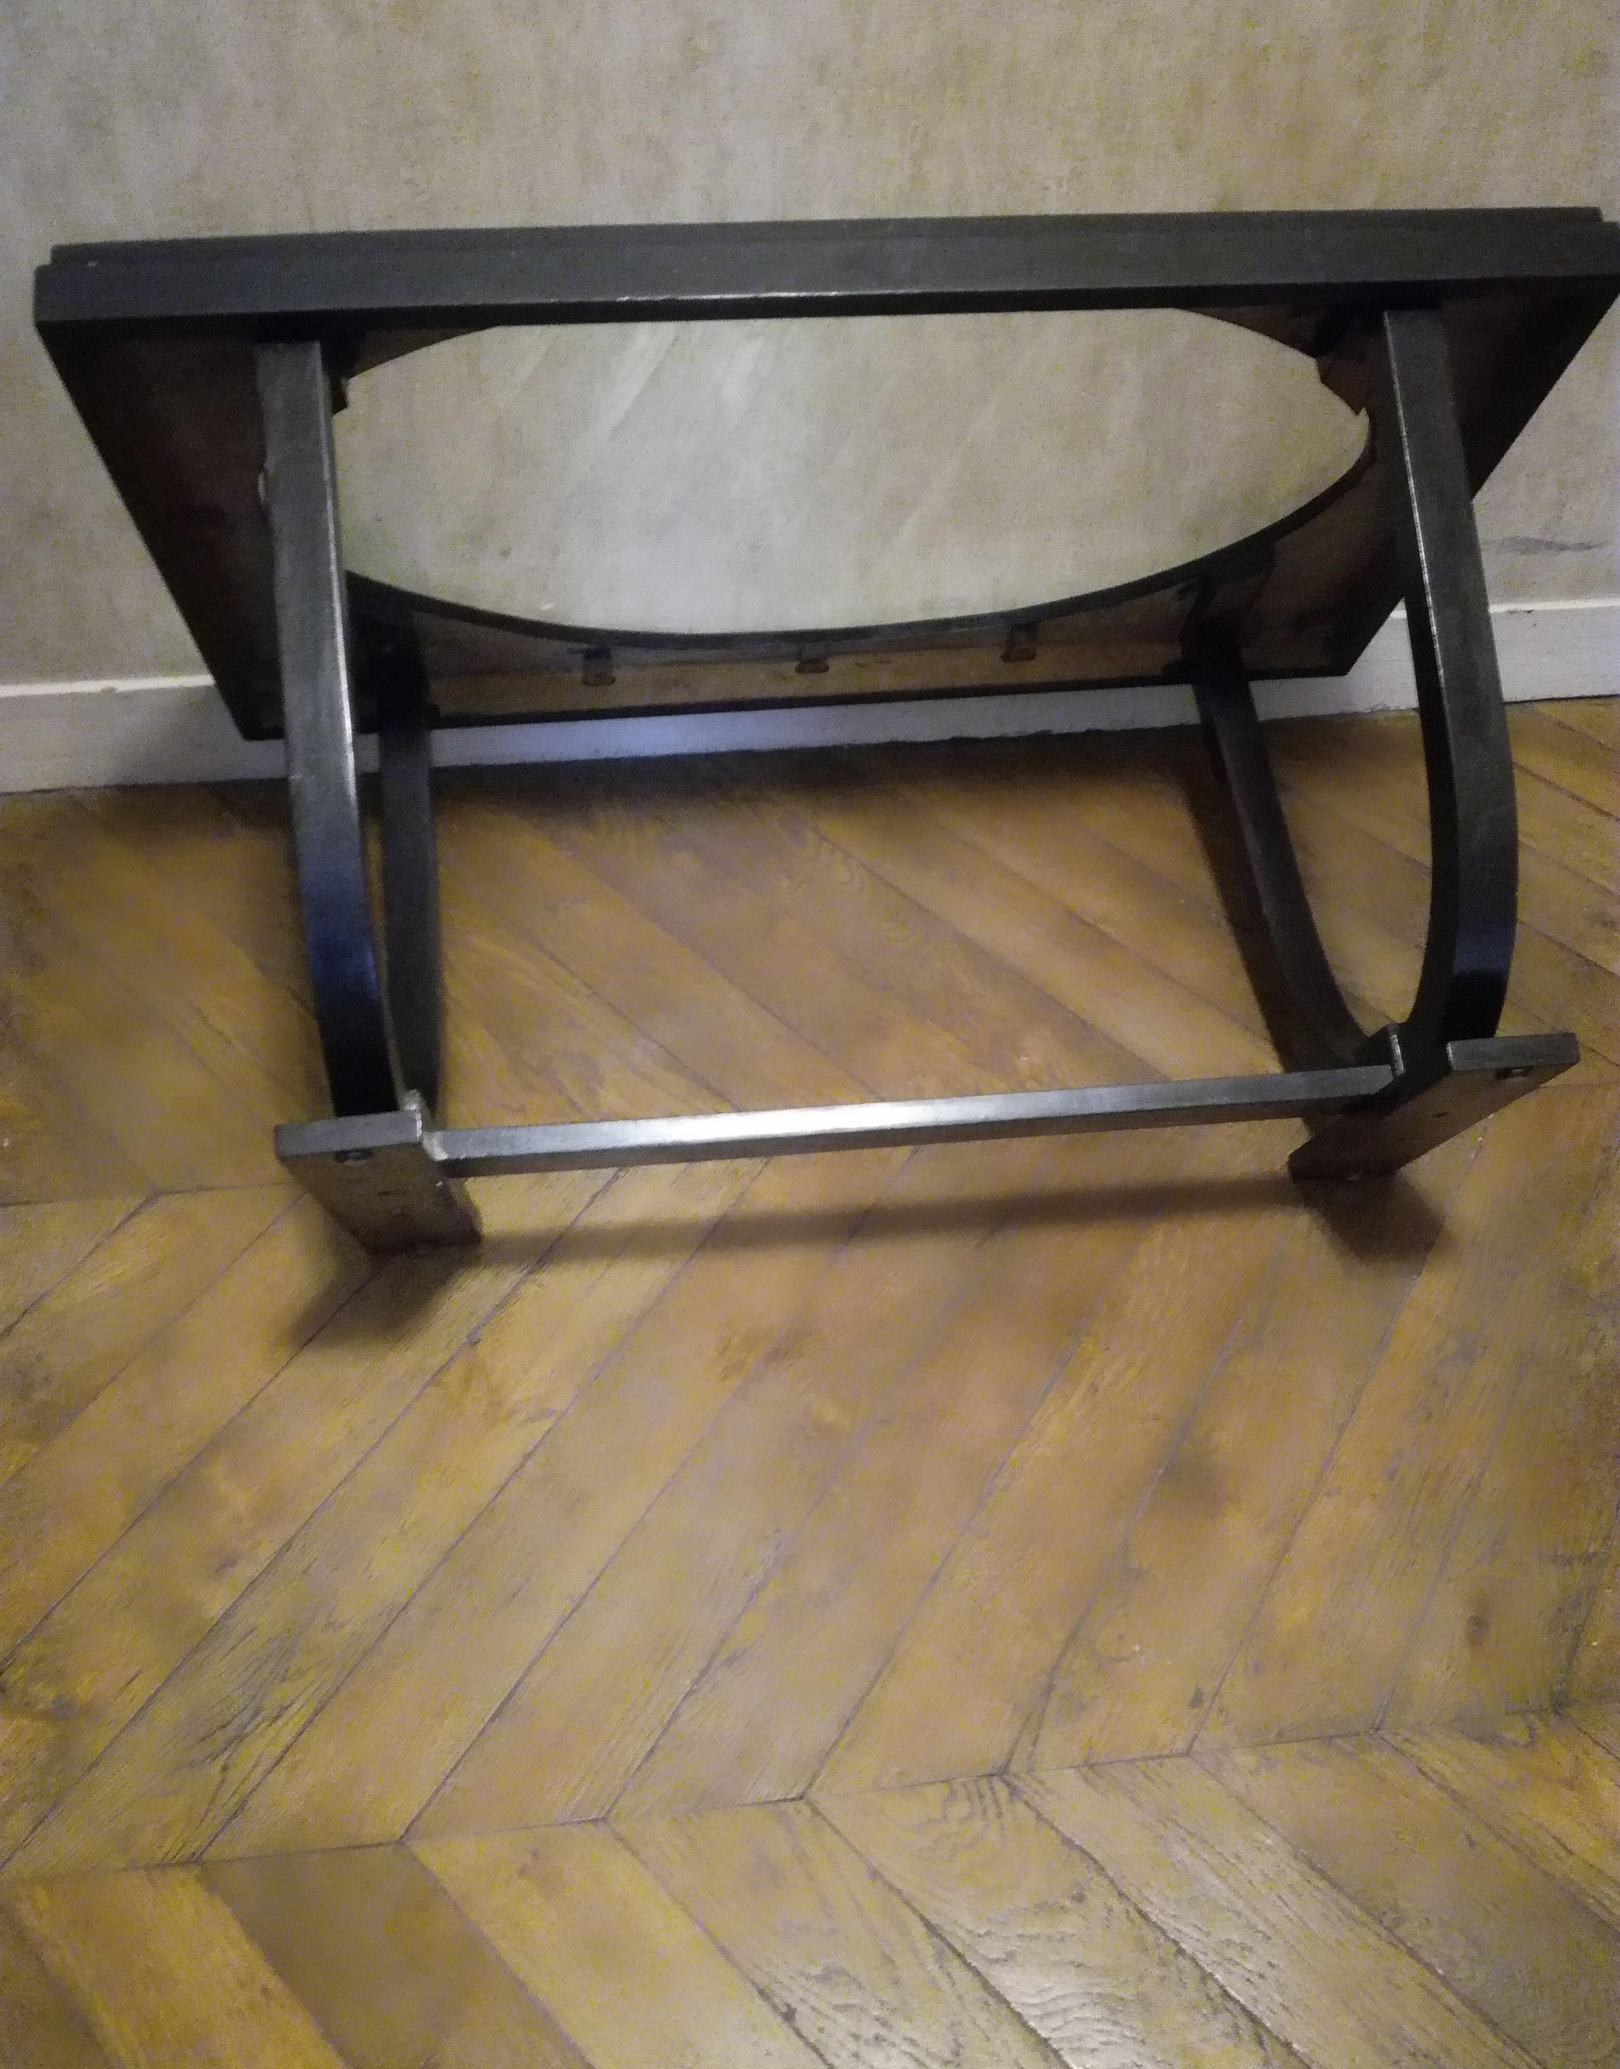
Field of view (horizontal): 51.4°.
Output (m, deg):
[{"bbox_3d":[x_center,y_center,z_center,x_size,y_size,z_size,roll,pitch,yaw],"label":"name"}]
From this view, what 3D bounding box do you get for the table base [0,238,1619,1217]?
[{"bbox_3d":[0.047,-0.169,1.231,1.020,0.506,0.550,-4,71,-6],"label":"table base"}]

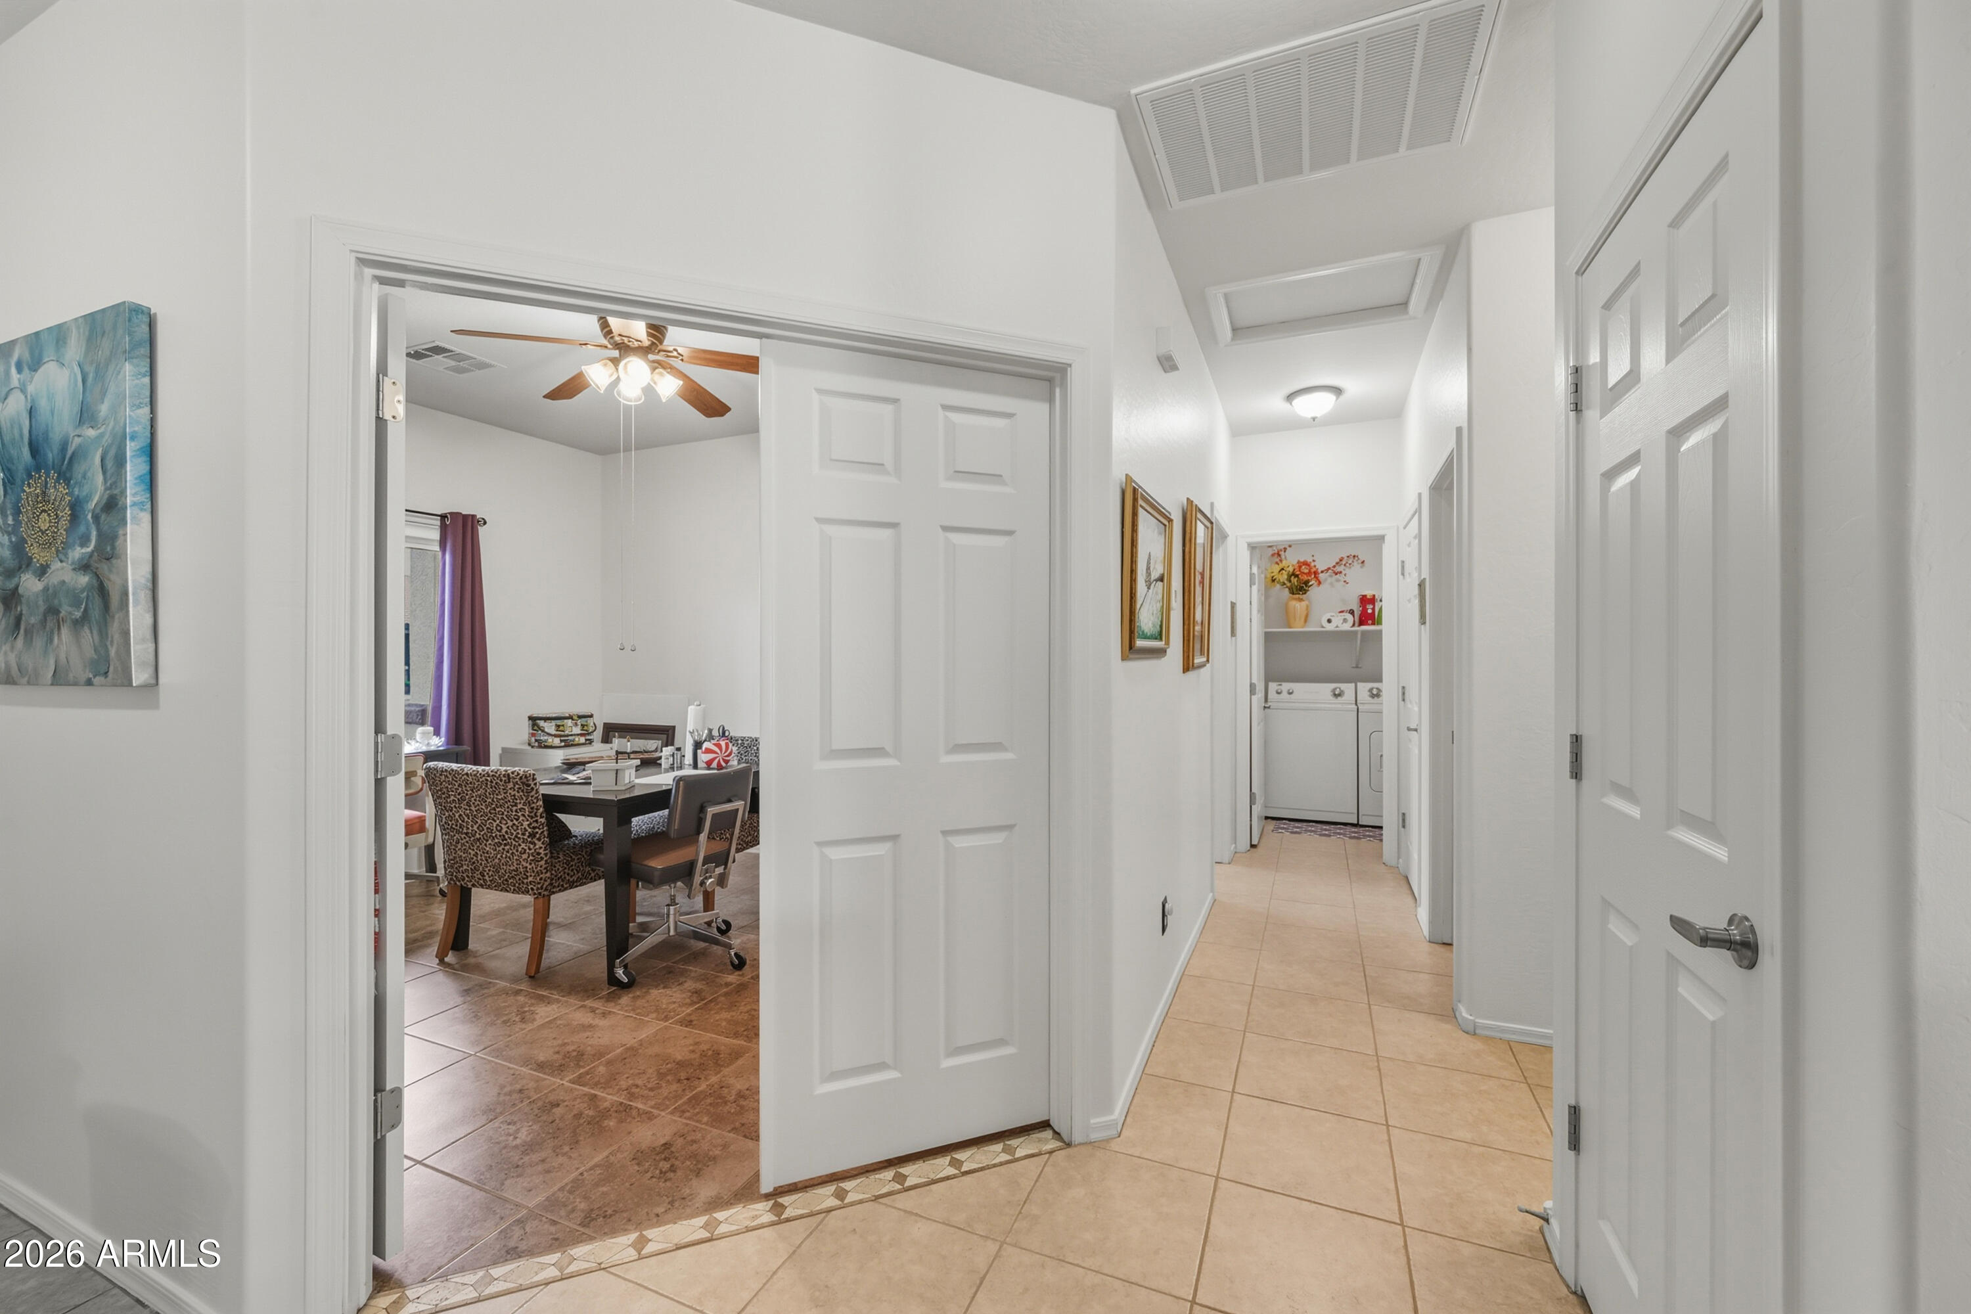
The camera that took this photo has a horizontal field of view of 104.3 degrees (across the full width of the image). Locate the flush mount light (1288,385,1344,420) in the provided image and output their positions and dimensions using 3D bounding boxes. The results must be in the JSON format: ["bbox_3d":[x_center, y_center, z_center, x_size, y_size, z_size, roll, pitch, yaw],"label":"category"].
[{"bbox_3d":[1.820,-1.383,4.232,0.285,0.148,0.285,0,0,23],"label":"flush mount light"}]

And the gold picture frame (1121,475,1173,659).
[{"bbox_3d":[0.545,-0.249,2.477,0.042,0.530,0.680,0,0,23],"label":"gold picture frame"}]

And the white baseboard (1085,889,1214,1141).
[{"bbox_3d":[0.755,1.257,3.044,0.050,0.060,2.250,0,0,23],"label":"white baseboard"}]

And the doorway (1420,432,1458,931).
[{"bbox_3d":[1.907,0.251,3.104,0.130,2.070,0.790,0,0,23],"label":"doorway"}]

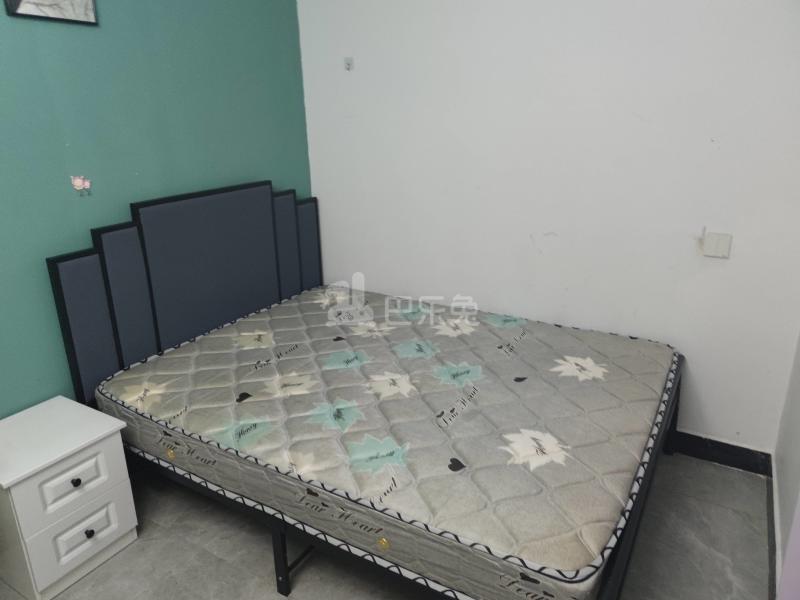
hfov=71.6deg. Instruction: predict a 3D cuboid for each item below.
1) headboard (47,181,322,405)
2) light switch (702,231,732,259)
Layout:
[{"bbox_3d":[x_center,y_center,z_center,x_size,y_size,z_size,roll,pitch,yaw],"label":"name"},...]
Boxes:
[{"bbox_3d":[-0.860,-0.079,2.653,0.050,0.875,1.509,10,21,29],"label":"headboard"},{"bbox_3d":[1.272,-0.217,2.217,0.088,0.088,0.012,10,21,29],"label":"light switch"}]

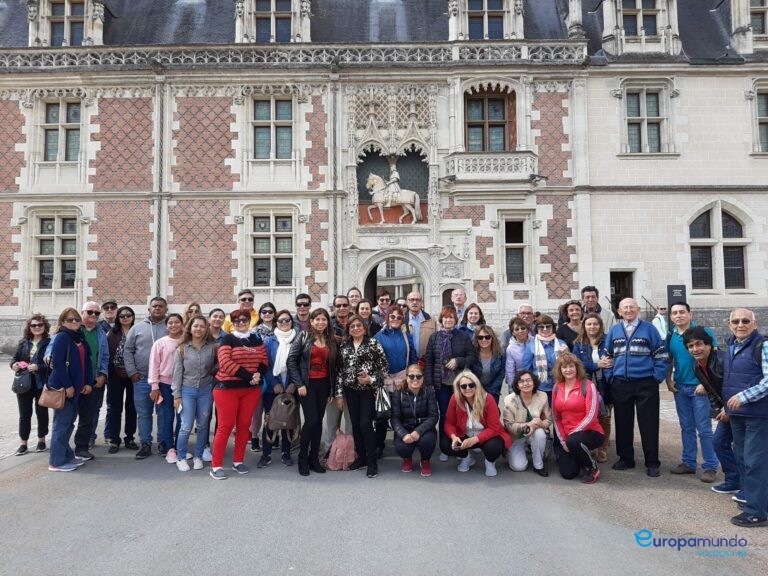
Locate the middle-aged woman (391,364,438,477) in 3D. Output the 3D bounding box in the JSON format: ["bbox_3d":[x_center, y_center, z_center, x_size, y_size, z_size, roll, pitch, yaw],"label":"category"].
[{"bbox_3d":[0.298,1.286,5.759,0.500,1.038,0.650,-1,-3,0],"label":"middle-aged woman"}]

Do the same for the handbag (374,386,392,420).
[{"bbox_3d":[-0.005,1.156,5.750,0.200,0.330,0.140,0,-3,-11],"label":"handbag"}]

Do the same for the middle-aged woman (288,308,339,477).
[{"bbox_3d":[-0.703,1.020,5.750,0.460,1.631,0.330,1,-4,-19],"label":"middle-aged woman"}]

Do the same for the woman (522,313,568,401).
[{"bbox_3d":[1.714,1.067,6.120,0.500,1.570,0.330,-1,-3,10],"label":"woman"}]

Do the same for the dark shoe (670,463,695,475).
[{"bbox_3d":[3.001,1.792,5.783,0.280,0.110,0.105,0,-3,-12],"label":"dark shoe"}]

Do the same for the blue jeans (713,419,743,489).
[{"bbox_3d":[3.093,1.396,5.120,0.420,0.788,0.380,2,-4,-31],"label":"blue jeans"}]

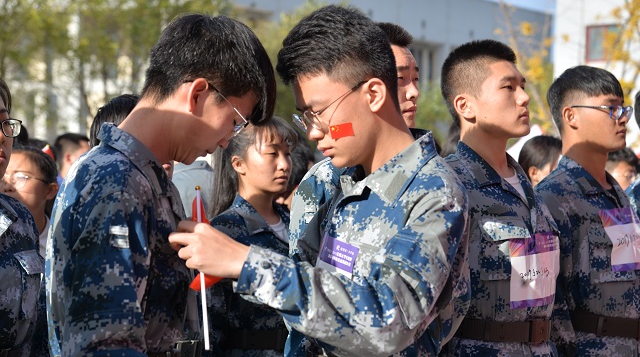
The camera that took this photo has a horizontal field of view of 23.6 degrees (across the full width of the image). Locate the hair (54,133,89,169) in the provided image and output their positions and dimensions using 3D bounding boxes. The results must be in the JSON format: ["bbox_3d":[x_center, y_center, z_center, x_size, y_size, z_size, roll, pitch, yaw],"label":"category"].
[{"bbox_3d":[-1.360,-0.145,8.400,0.200,0.200,0.165,0,-1,10],"label":"hair"}]

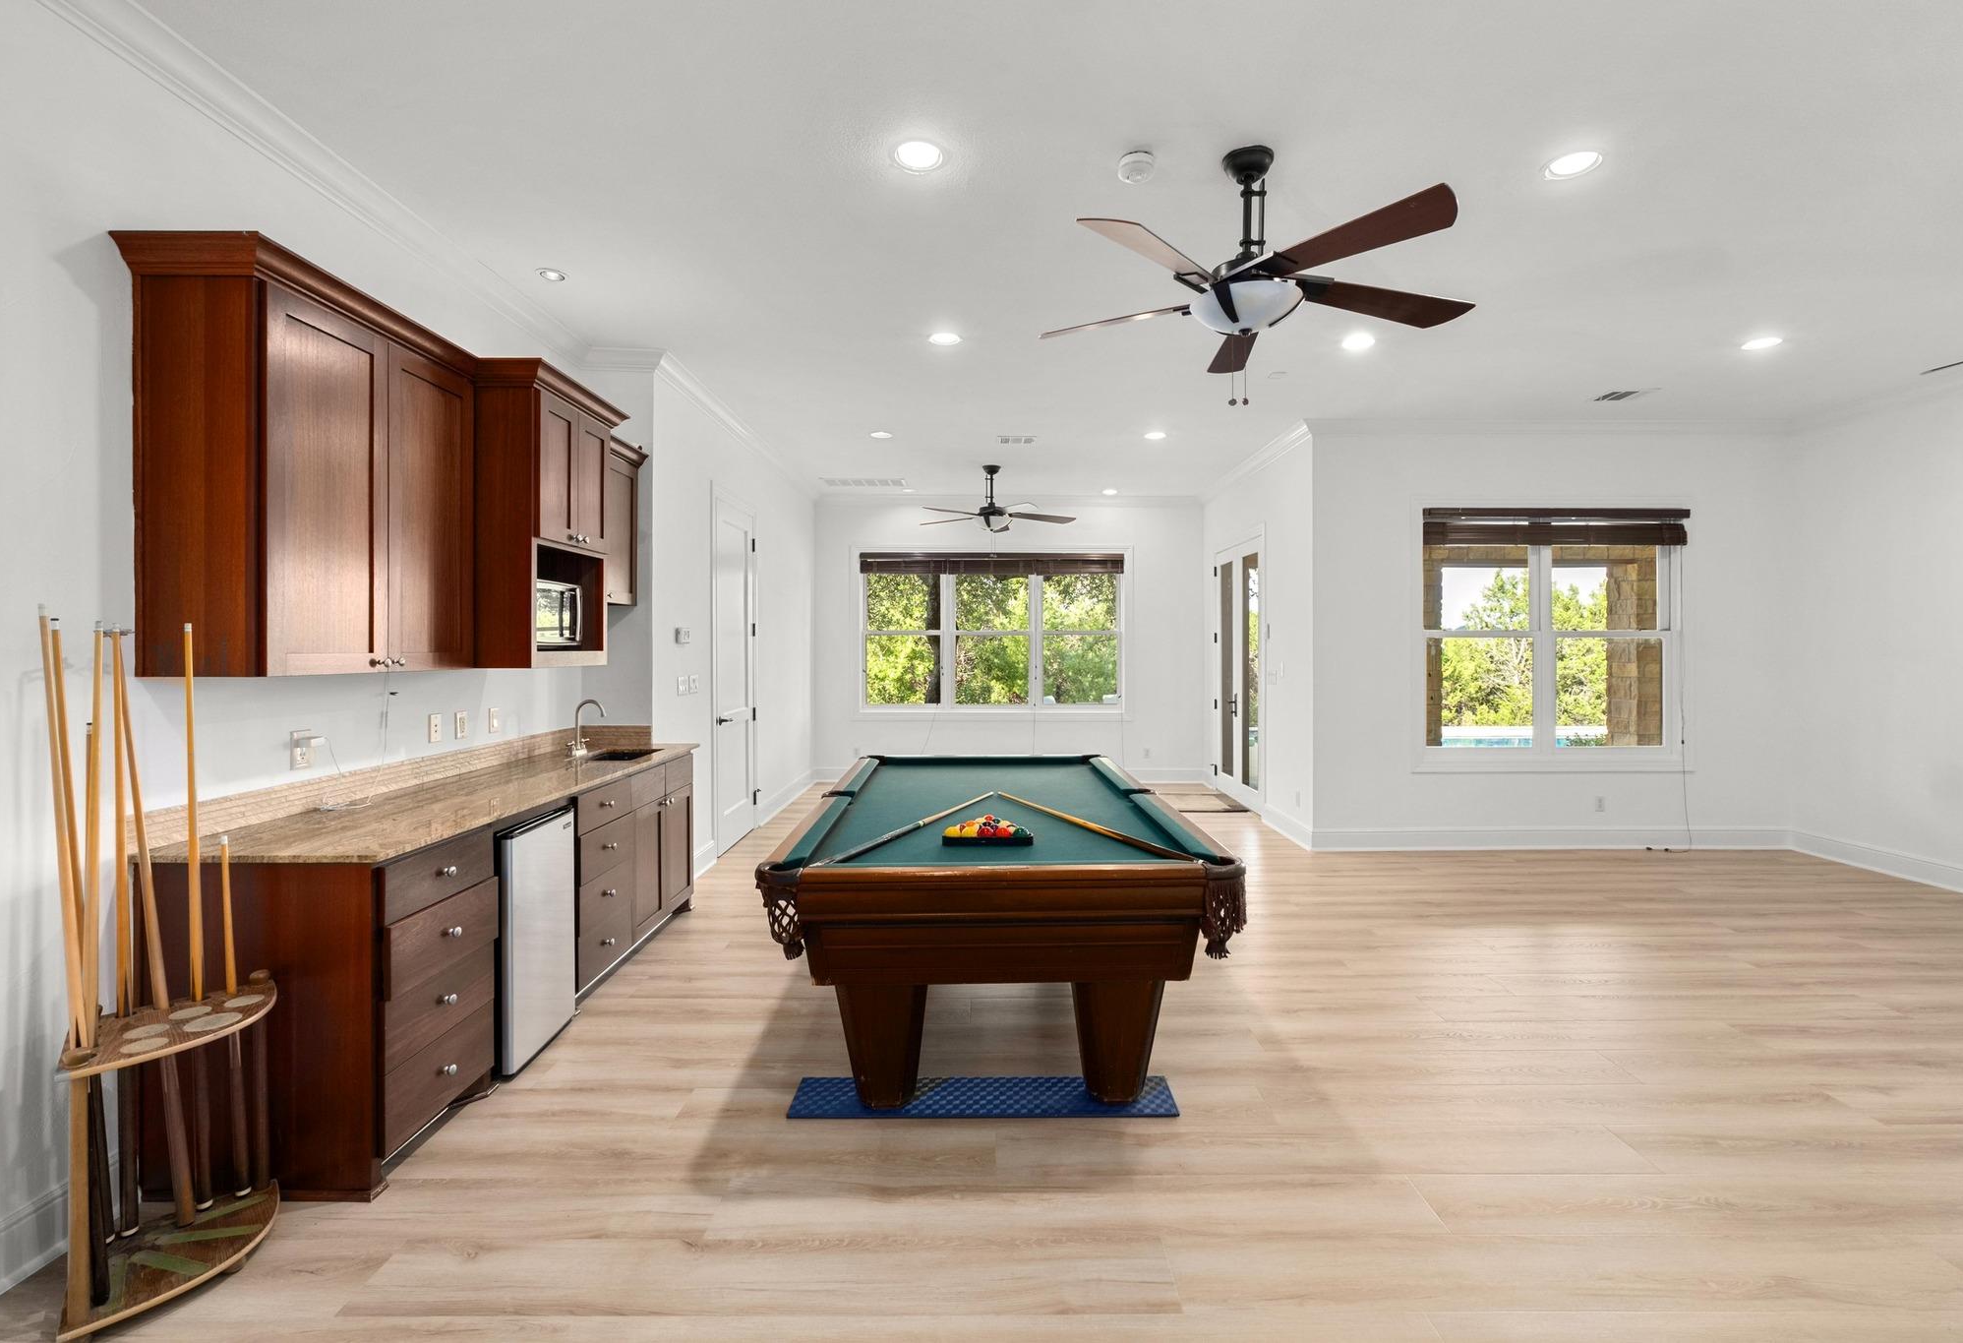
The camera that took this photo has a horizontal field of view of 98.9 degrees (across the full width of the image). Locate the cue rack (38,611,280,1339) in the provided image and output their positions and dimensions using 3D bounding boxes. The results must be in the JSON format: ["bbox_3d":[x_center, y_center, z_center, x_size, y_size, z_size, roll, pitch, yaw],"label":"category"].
[{"bbox_3d":[-1.930,0.640,1.930,0.410,1.500,0.480,0,2,7],"label":"cue rack"}]

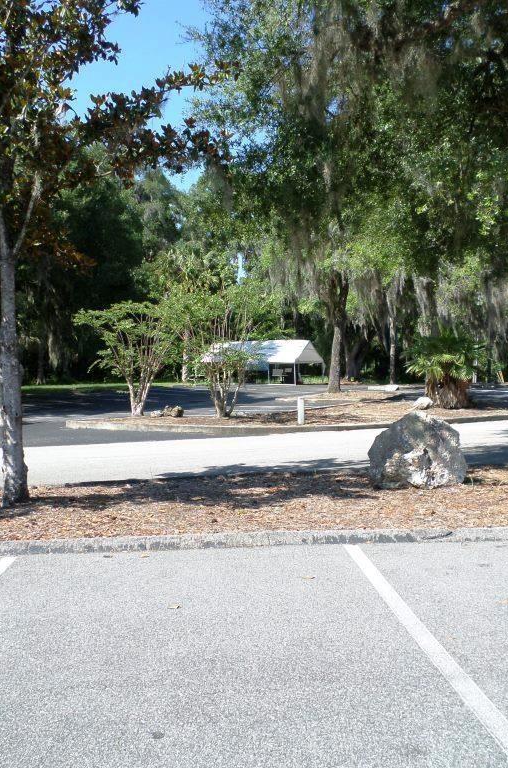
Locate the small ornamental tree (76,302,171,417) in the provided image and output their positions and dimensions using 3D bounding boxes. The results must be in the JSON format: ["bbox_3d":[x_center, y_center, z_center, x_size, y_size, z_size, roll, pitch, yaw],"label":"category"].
[{"bbox_3d":[-3.920,-0.739,22.300,2.860,3.440,2.800,-1,1,0],"label":"small ornamental tree"}]

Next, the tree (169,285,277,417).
[{"bbox_3d":[-0.945,-0.945,21.500,3.200,3.900,3.100,-1,1,0],"label":"tree"}]

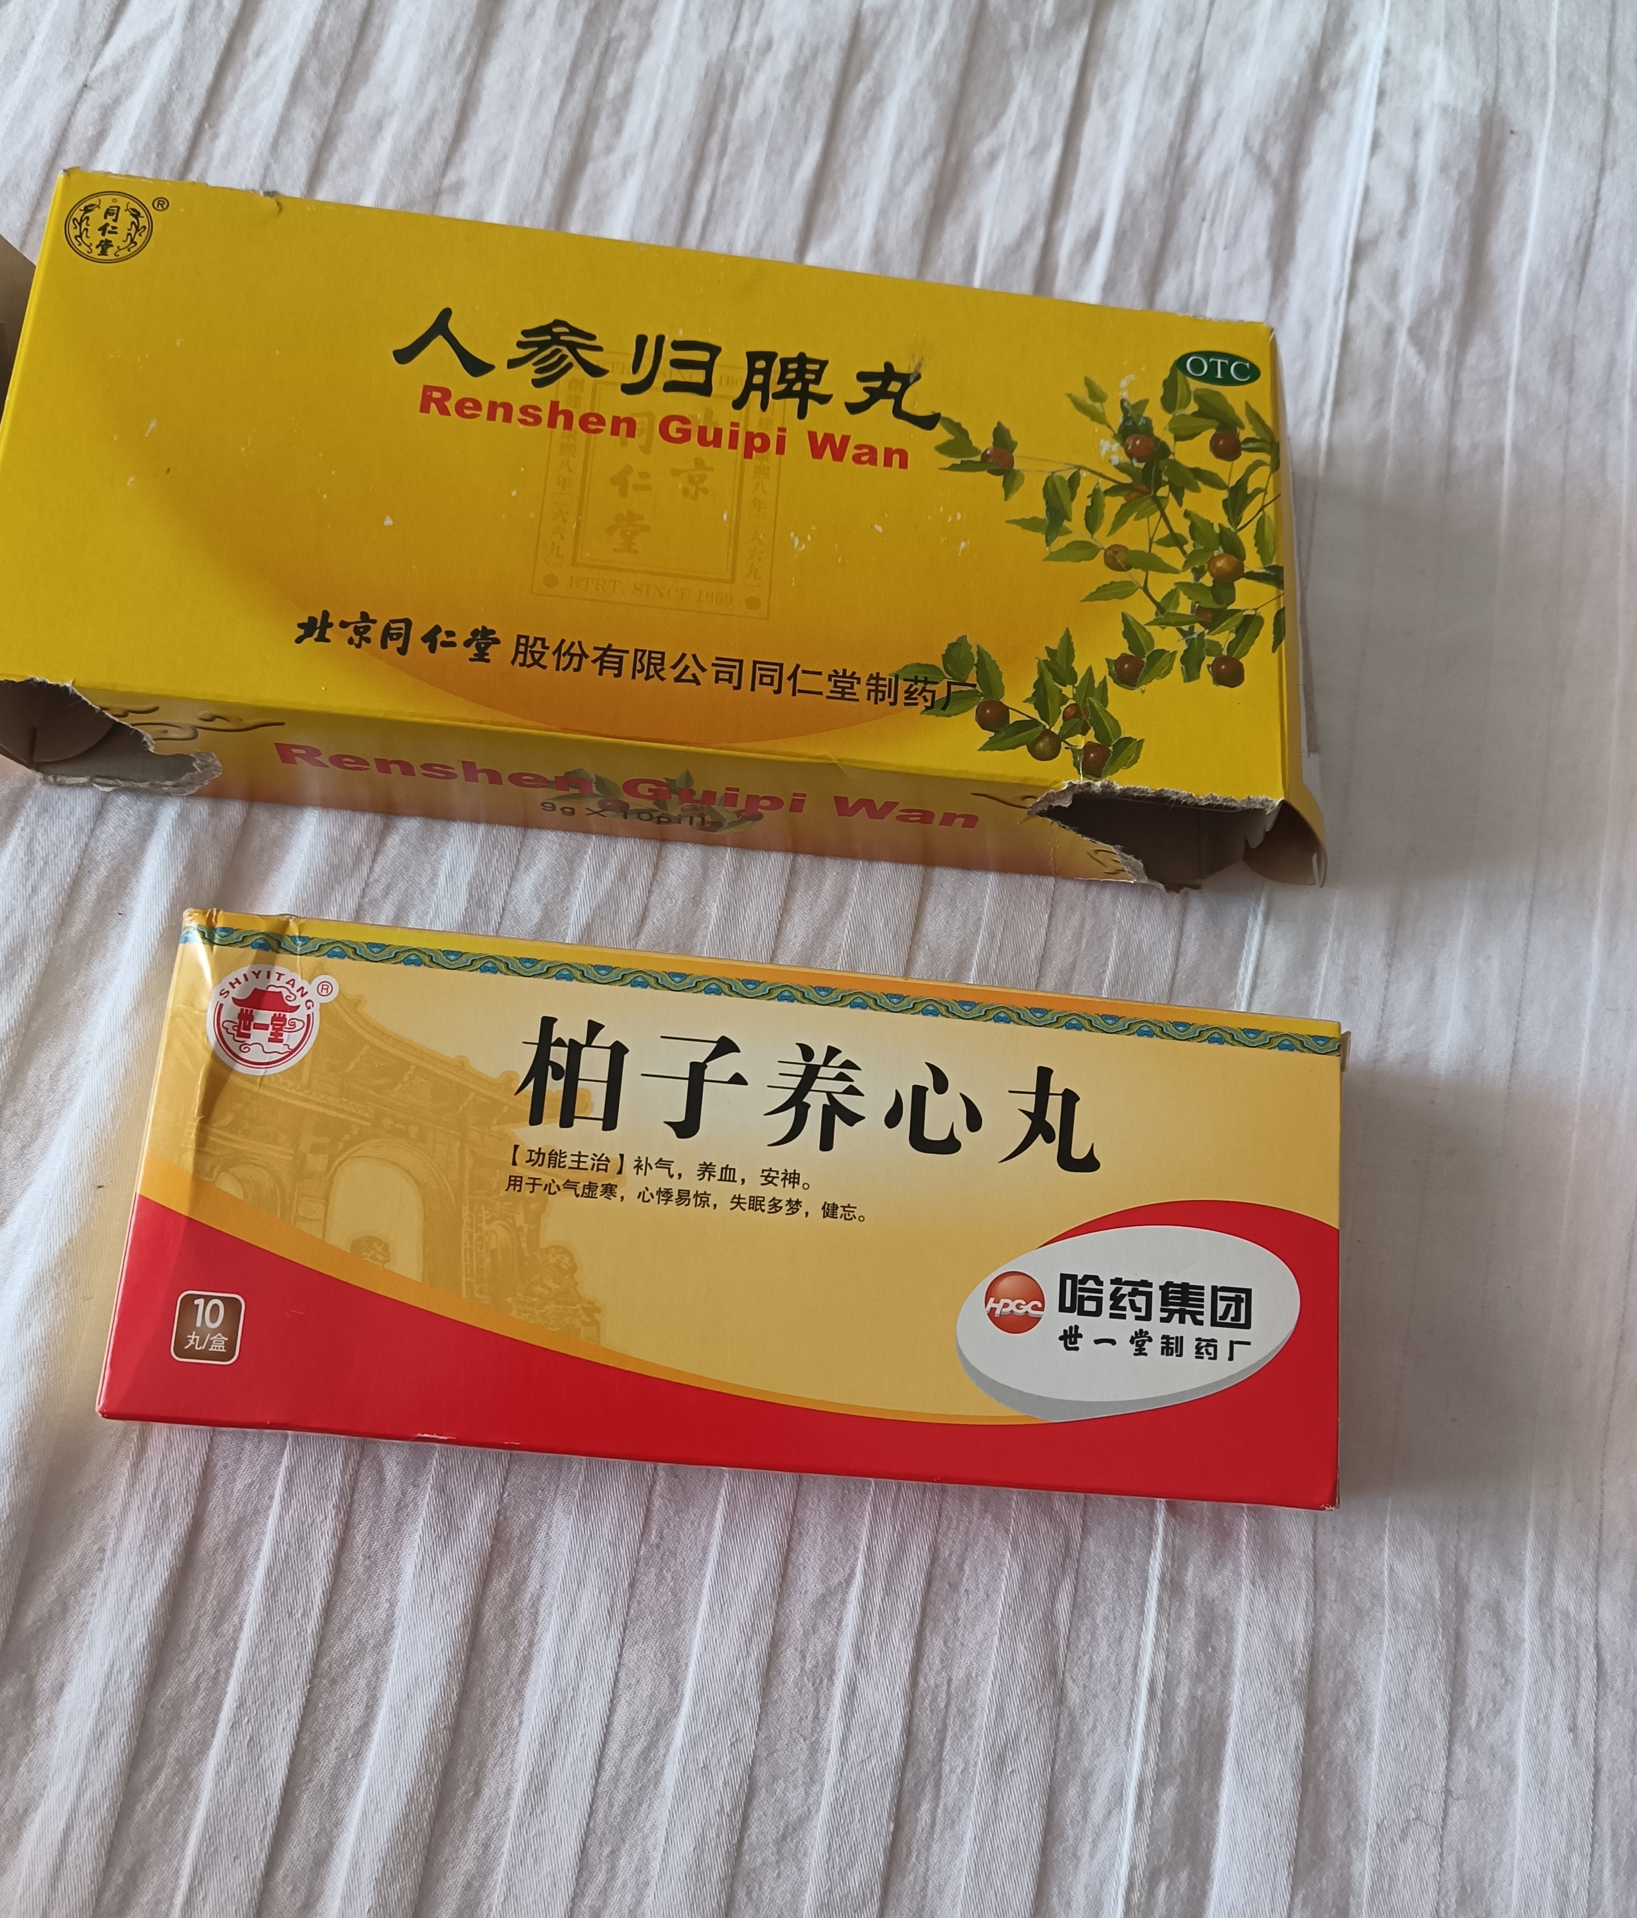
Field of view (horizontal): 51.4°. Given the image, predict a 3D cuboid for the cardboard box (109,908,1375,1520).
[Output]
[{"bbox_3d":[-0.009,0.035,0.234,0.156,0.028,0.063,6,76,-4],"label":"cardboard box"}]

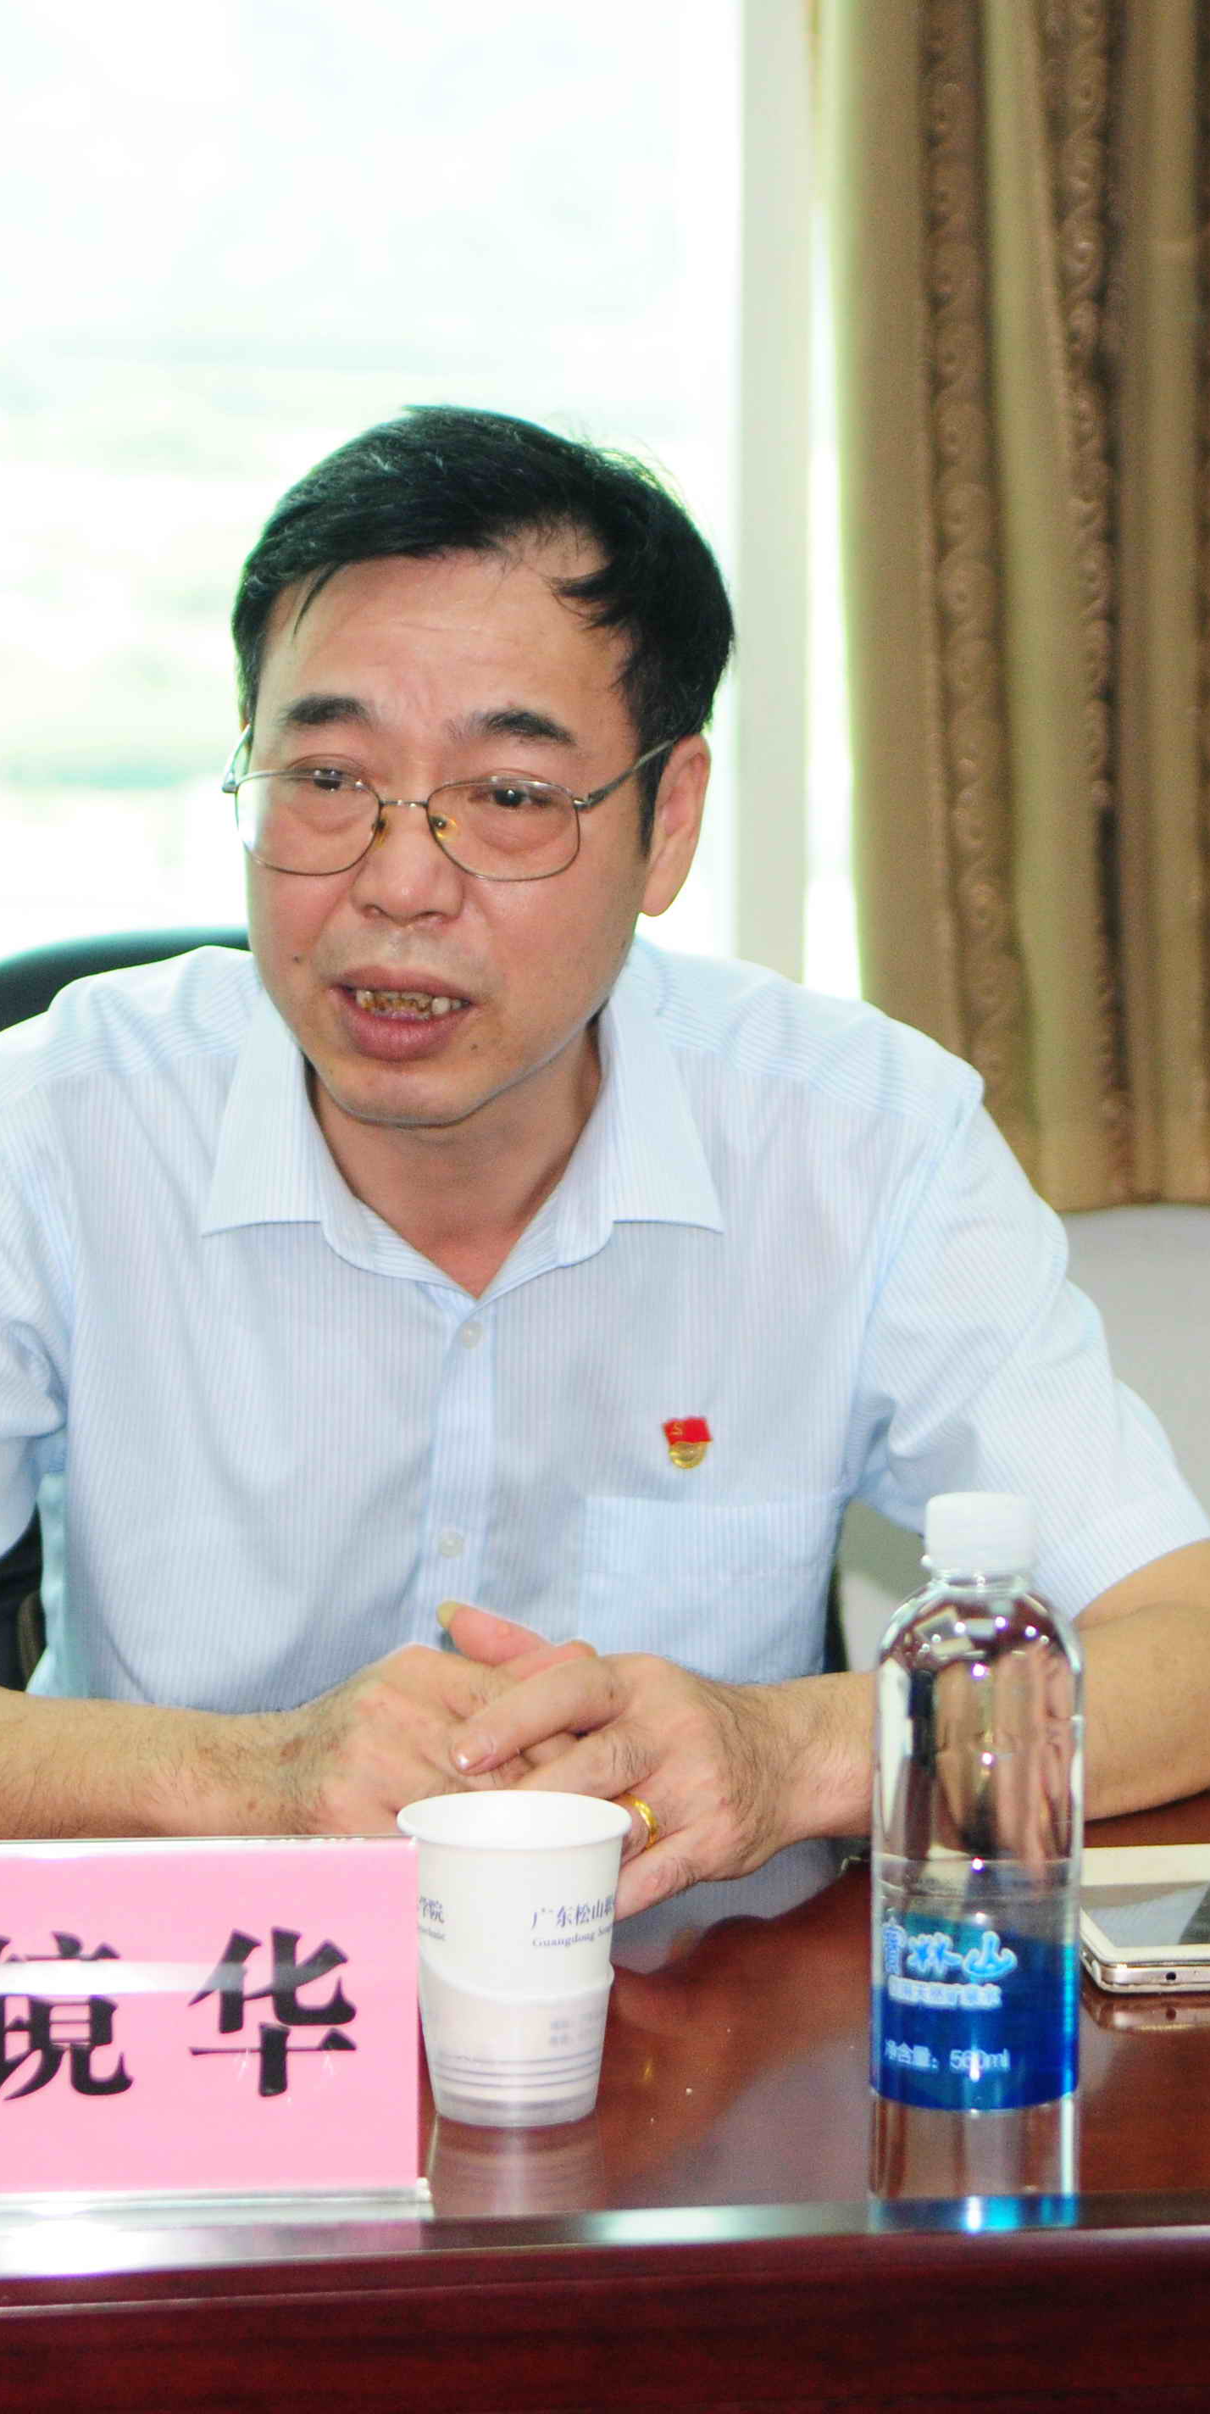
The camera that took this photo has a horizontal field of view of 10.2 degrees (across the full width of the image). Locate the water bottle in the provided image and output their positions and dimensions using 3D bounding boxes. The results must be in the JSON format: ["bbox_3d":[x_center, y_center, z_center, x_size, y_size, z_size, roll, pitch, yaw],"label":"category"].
[{"bbox_3d":[0.112,0.190,2.024,0.063,0.210,0.063,0,9,0],"label":"water bottle"}]

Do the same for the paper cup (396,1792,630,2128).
[{"bbox_3d":[-0.028,0.237,2.110,0.073,0.092,0.073,0,9,0],"label":"paper cup"}]

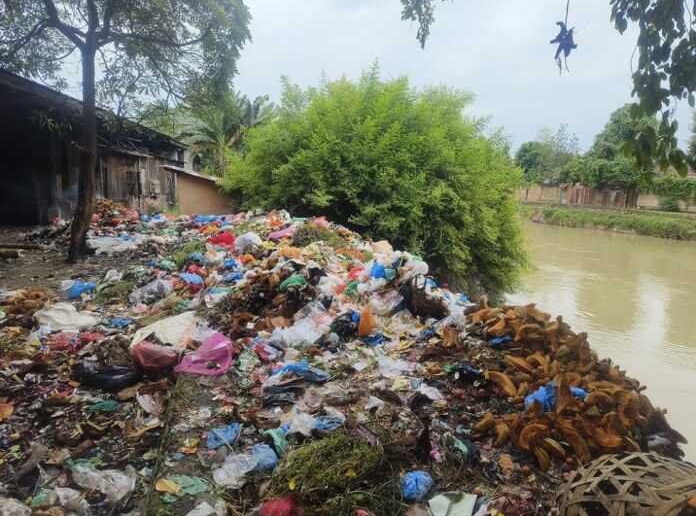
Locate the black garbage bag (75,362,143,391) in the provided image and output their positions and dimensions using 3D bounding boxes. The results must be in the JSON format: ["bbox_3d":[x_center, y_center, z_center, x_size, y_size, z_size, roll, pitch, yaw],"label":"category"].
[{"bbox_3d":[-1.870,0.920,3.600,0.500,0.200,0.340,0,8,0],"label":"black garbage bag"}]

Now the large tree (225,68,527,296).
[{"bbox_3d":[0.600,-1.750,9.850,6.300,4.800,5.300,0,8,0],"label":"large tree"}]

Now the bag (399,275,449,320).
[{"bbox_3d":[0.900,0.470,5.500,0.570,0.440,0.450,0,8,0],"label":"bag"}]

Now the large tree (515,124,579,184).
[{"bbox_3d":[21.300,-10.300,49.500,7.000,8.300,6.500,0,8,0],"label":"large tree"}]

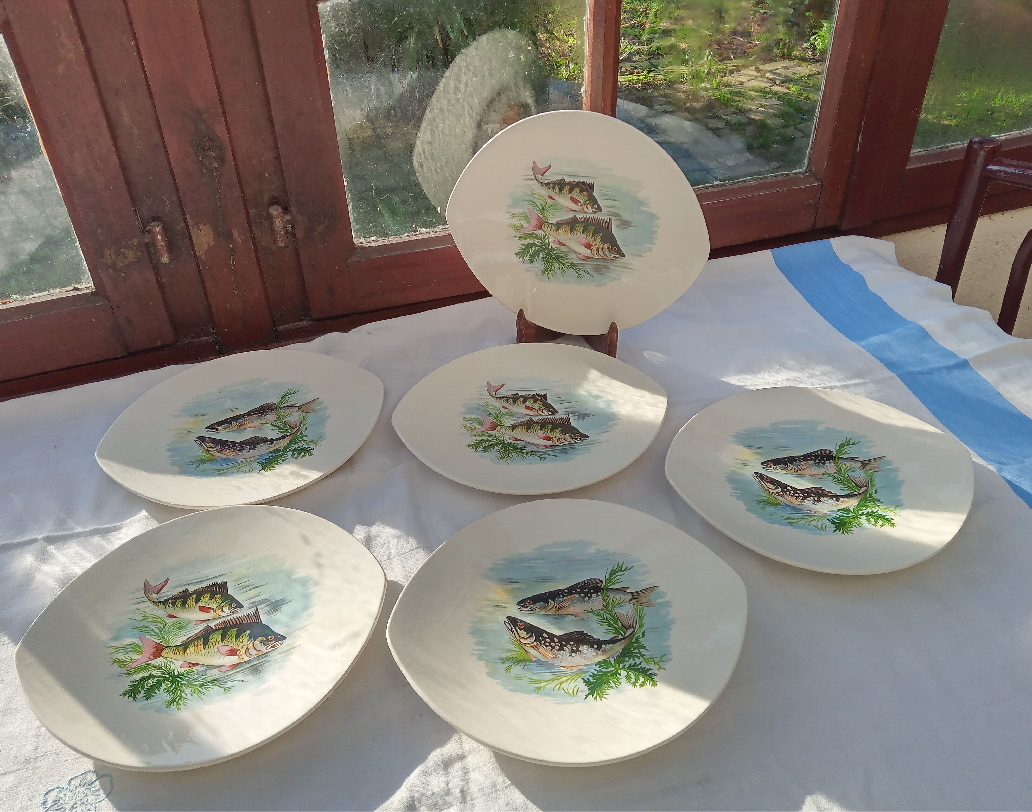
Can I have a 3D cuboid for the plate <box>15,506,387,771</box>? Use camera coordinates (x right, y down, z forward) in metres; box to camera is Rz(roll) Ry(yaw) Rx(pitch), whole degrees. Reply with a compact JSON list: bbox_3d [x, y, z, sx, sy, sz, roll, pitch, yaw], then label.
[{"bbox_3d":[-0.209,0.152,0.603,0.245,0.021,0.222,-9,38,-8],"label":"plate"}]

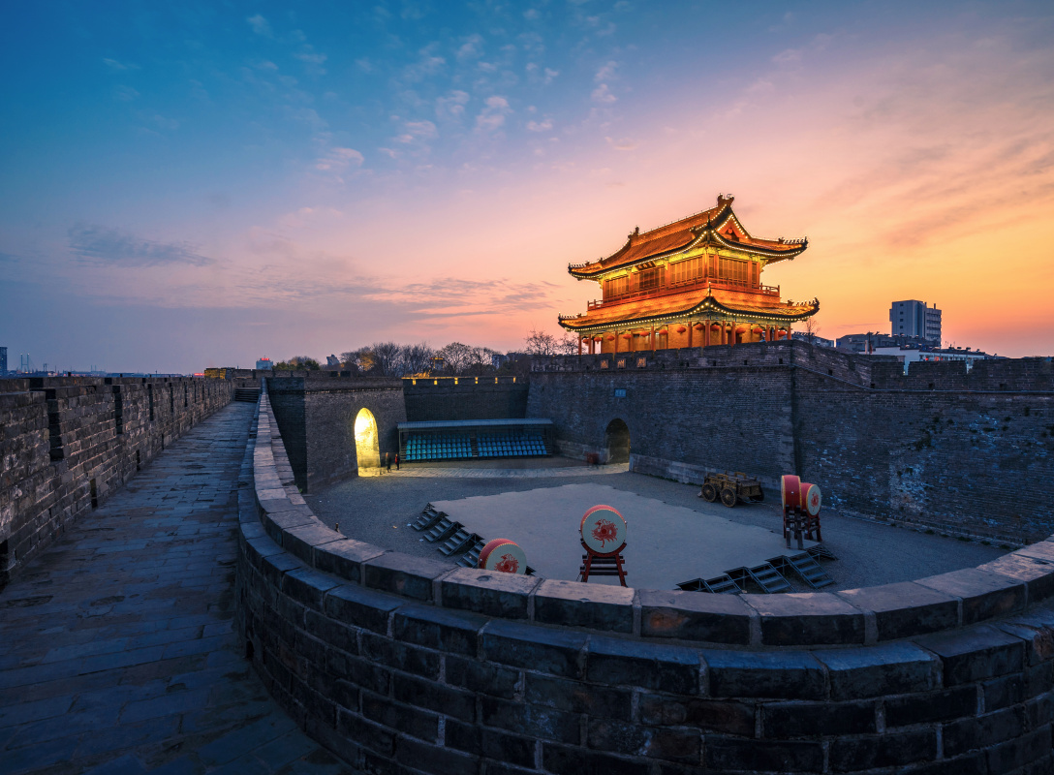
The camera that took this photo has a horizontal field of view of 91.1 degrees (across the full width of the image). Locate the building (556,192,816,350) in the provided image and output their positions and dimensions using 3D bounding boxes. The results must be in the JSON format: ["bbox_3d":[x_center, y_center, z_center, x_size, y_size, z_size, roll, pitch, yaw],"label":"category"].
[{"bbox_3d":[16.200,-10.663,56.292,15.300,17.200,22.500,-1,1,-29],"label":"building"}]

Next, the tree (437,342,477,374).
[{"bbox_3d":[-14.274,-2.165,104.978,7.600,14.000,7.600,0,1,0],"label":"tree"}]

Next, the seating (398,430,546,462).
[{"bbox_3d":[-5.570,6.235,56.541,15.700,2.800,3.900,0,1,-11],"label":"seating"}]

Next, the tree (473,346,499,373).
[{"bbox_3d":[-8.404,-1.727,107.987,5.800,13.000,5.800,0,1,0],"label":"tree"}]

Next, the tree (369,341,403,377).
[{"bbox_3d":[-28.647,-2.265,104.976,6.700,14.000,6.700,0,1,0],"label":"tree"}]

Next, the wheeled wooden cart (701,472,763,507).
[{"bbox_3d":[14.720,7.049,36.503,2.900,2.000,2.950,-1,1,-29],"label":"wheeled wooden cart"}]

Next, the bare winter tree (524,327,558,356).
[{"bbox_3d":[2.311,-2.753,84.961,6.000,14.000,6.000,0,1,0],"label":"bare winter tree"}]

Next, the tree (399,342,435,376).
[{"bbox_3d":[-22.347,-2.265,104.976,6.700,14.000,6.700,0,1,0],"label":"tree"}]

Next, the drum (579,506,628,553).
[{"bbox_3d":[3.309,6.071,22.330,1.870,1.870,0.950,0,1,0],"label":"drum"}]

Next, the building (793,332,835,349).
[{"bbox_3d":[91.735,-6.802,164.895,14.000,21.000,11.000,1,1,30],"label":"building"}]

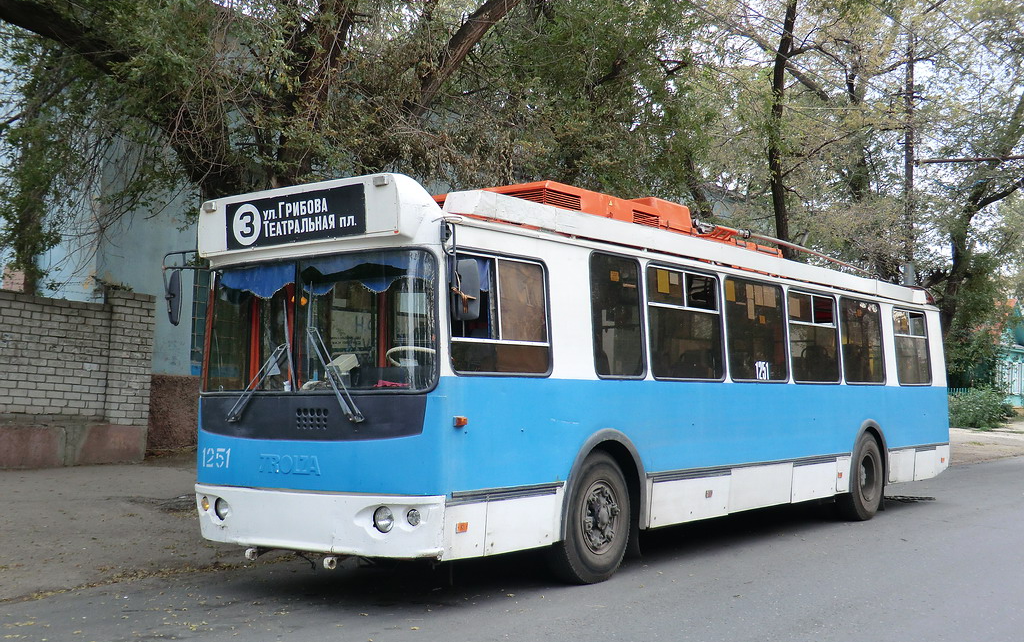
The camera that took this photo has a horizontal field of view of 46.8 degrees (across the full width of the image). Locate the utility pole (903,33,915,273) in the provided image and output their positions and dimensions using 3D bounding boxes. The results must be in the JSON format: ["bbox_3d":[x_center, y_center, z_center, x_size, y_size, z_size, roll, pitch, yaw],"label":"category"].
[{"bbox_3d":[8.832,-1.735,26.429,0.244,9.956,0.244,-3,-5,36],"label":"utility pole"}]

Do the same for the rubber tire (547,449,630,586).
[{"bbox_3d":[0.594,1.561,9.444,0.294,1.045,1.050,-3,-5,36],"label":"rubber tire"}]

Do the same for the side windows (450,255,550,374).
[{"bbox_3d":[-0.086,-0.042,8.399,0.061,0.883,1.198,-7,-7,36],"label":"side windows"}]

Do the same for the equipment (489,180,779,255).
[{"bbox_3d":[1.109,-0.854,12.189,1.472,0.589,4.872,-3,-5,36],"label":"equipment"}]

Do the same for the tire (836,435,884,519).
[{"bbox_3d":[4.186,1.885,14.351,0.294,1.056,1.056,-3,-5,36],"label":"tire"}]

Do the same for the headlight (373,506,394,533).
[{"bbox_3d":[-0.829,1.325,7.919,0.178,0.178,0.091,-3,-5,36],"label":"headlight"}]

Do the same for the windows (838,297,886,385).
[{"bbox_3d":[4.229,0.248,14.304,0.061,1.005,1.431,-7,-7,36],"label":"windows"}]

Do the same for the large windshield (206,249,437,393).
[{"bbox_3d":[-1.522,0.042,8.500,2.334,0.974,0.264,-3,-9,36],"label":"large windshield"}]

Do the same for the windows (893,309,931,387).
[{"bbox_3d":[5.372,0.363,15.865,0.061,0.995,1.391,-7,-7,36],"label":"windows"}]

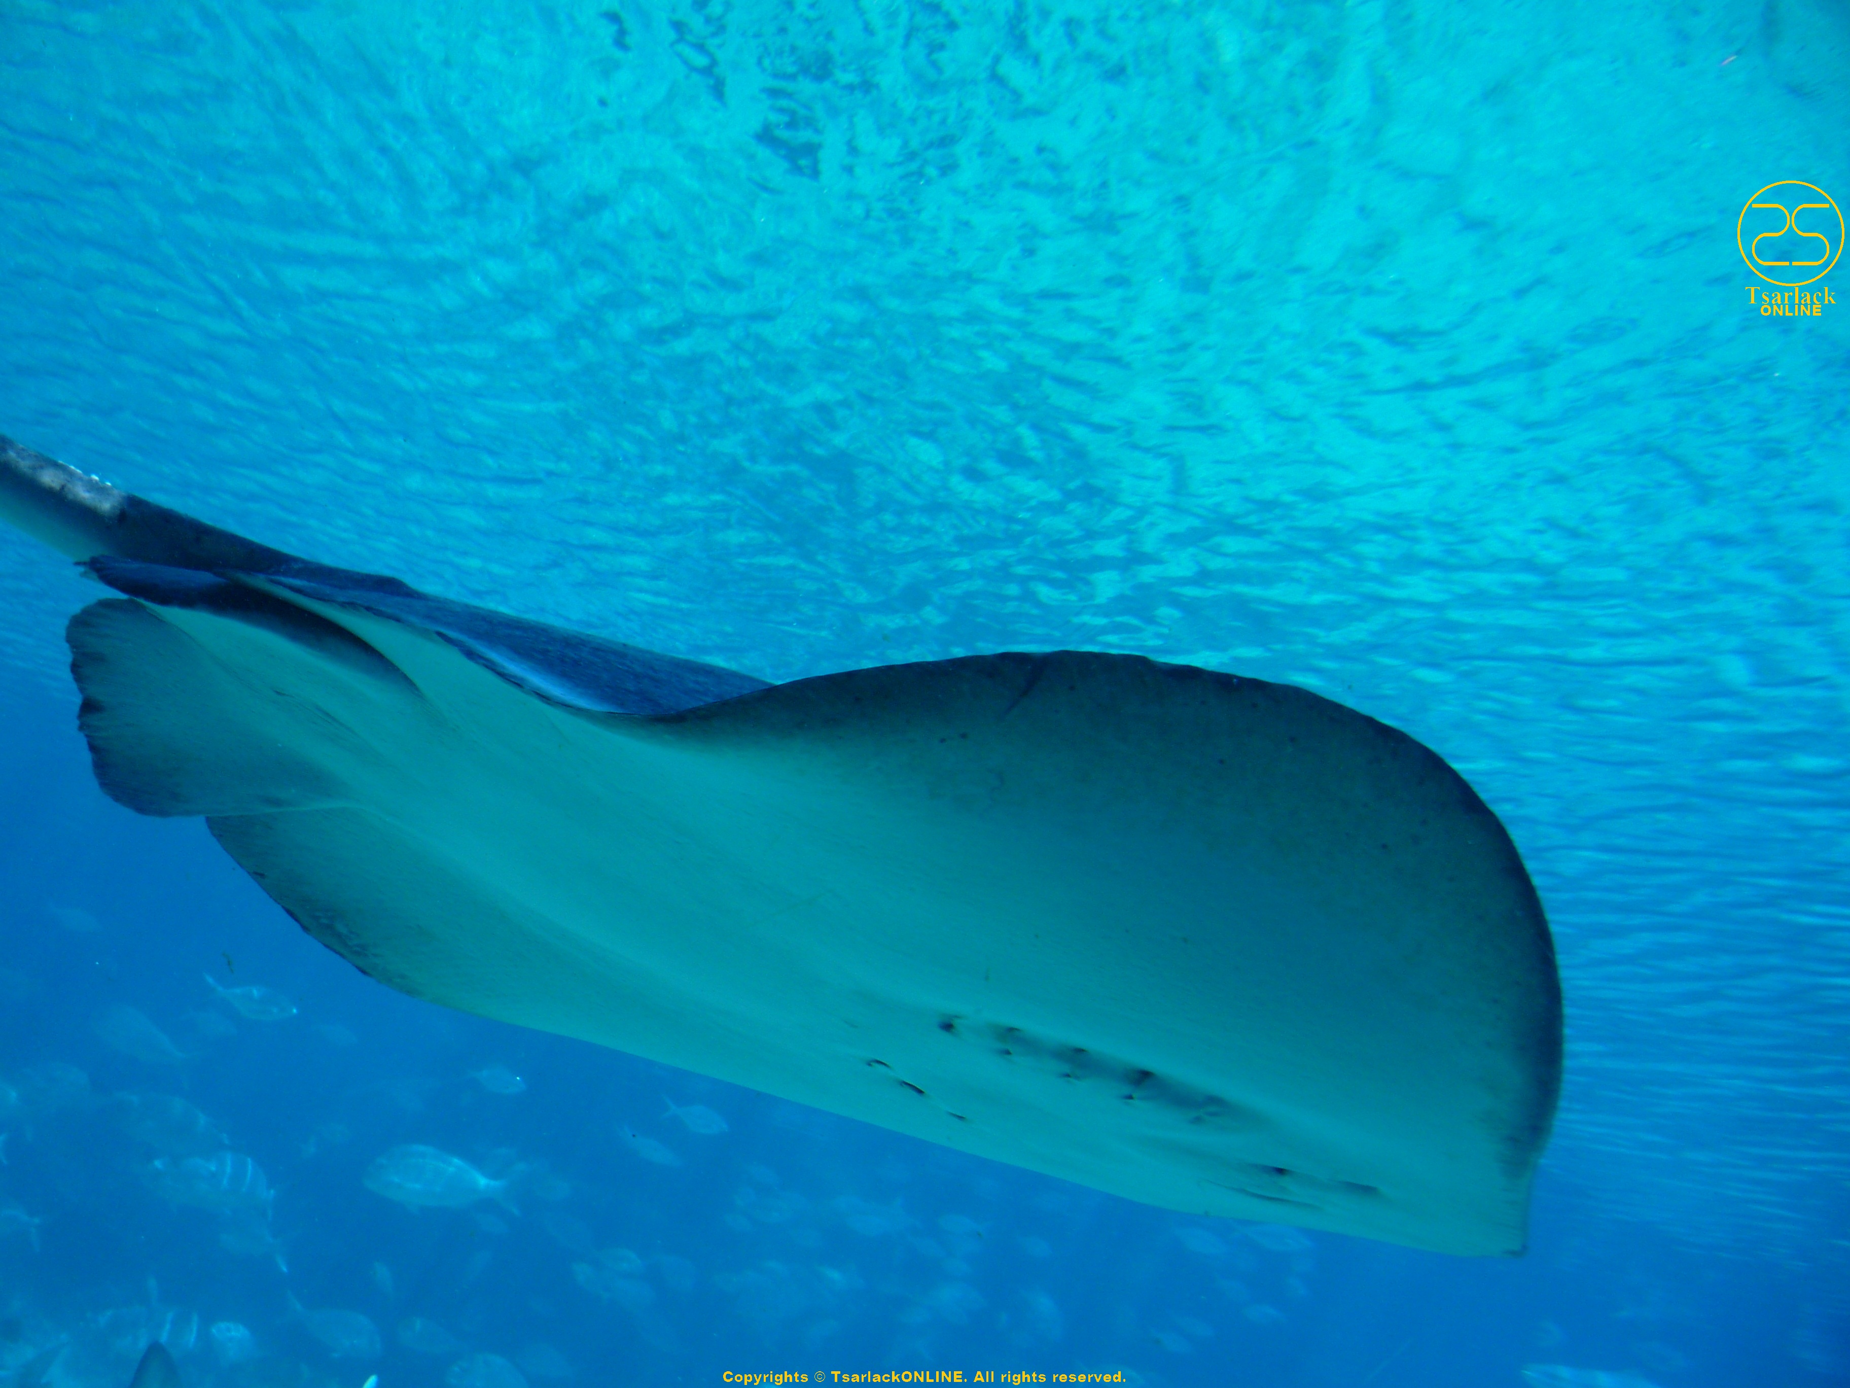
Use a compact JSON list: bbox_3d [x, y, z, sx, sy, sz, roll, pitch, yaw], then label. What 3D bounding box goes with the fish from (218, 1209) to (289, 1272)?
[{"bbox_3d":[-1.886,1.535,4.500,0.230,0.105,0.045,16,-19,21],"label":"fish"}]

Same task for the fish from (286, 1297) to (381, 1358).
[{"bbox_3d":[-1.583,1.692,4.300,0.250,0.110,0.048,26,-21,7],"label":"fish"}]

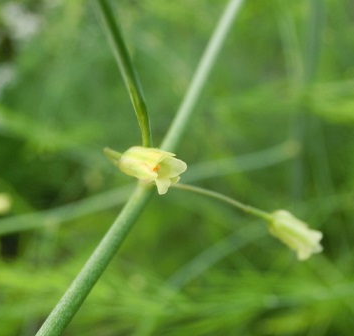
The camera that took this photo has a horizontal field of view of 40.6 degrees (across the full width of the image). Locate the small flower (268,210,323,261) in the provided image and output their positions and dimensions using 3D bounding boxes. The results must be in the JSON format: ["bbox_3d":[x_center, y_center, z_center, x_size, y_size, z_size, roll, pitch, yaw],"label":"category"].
[{"bbox_3d":[0.017,0.010,0.070,0.008,0.005,0.005,36,16,-3],"label":"small flower"}]

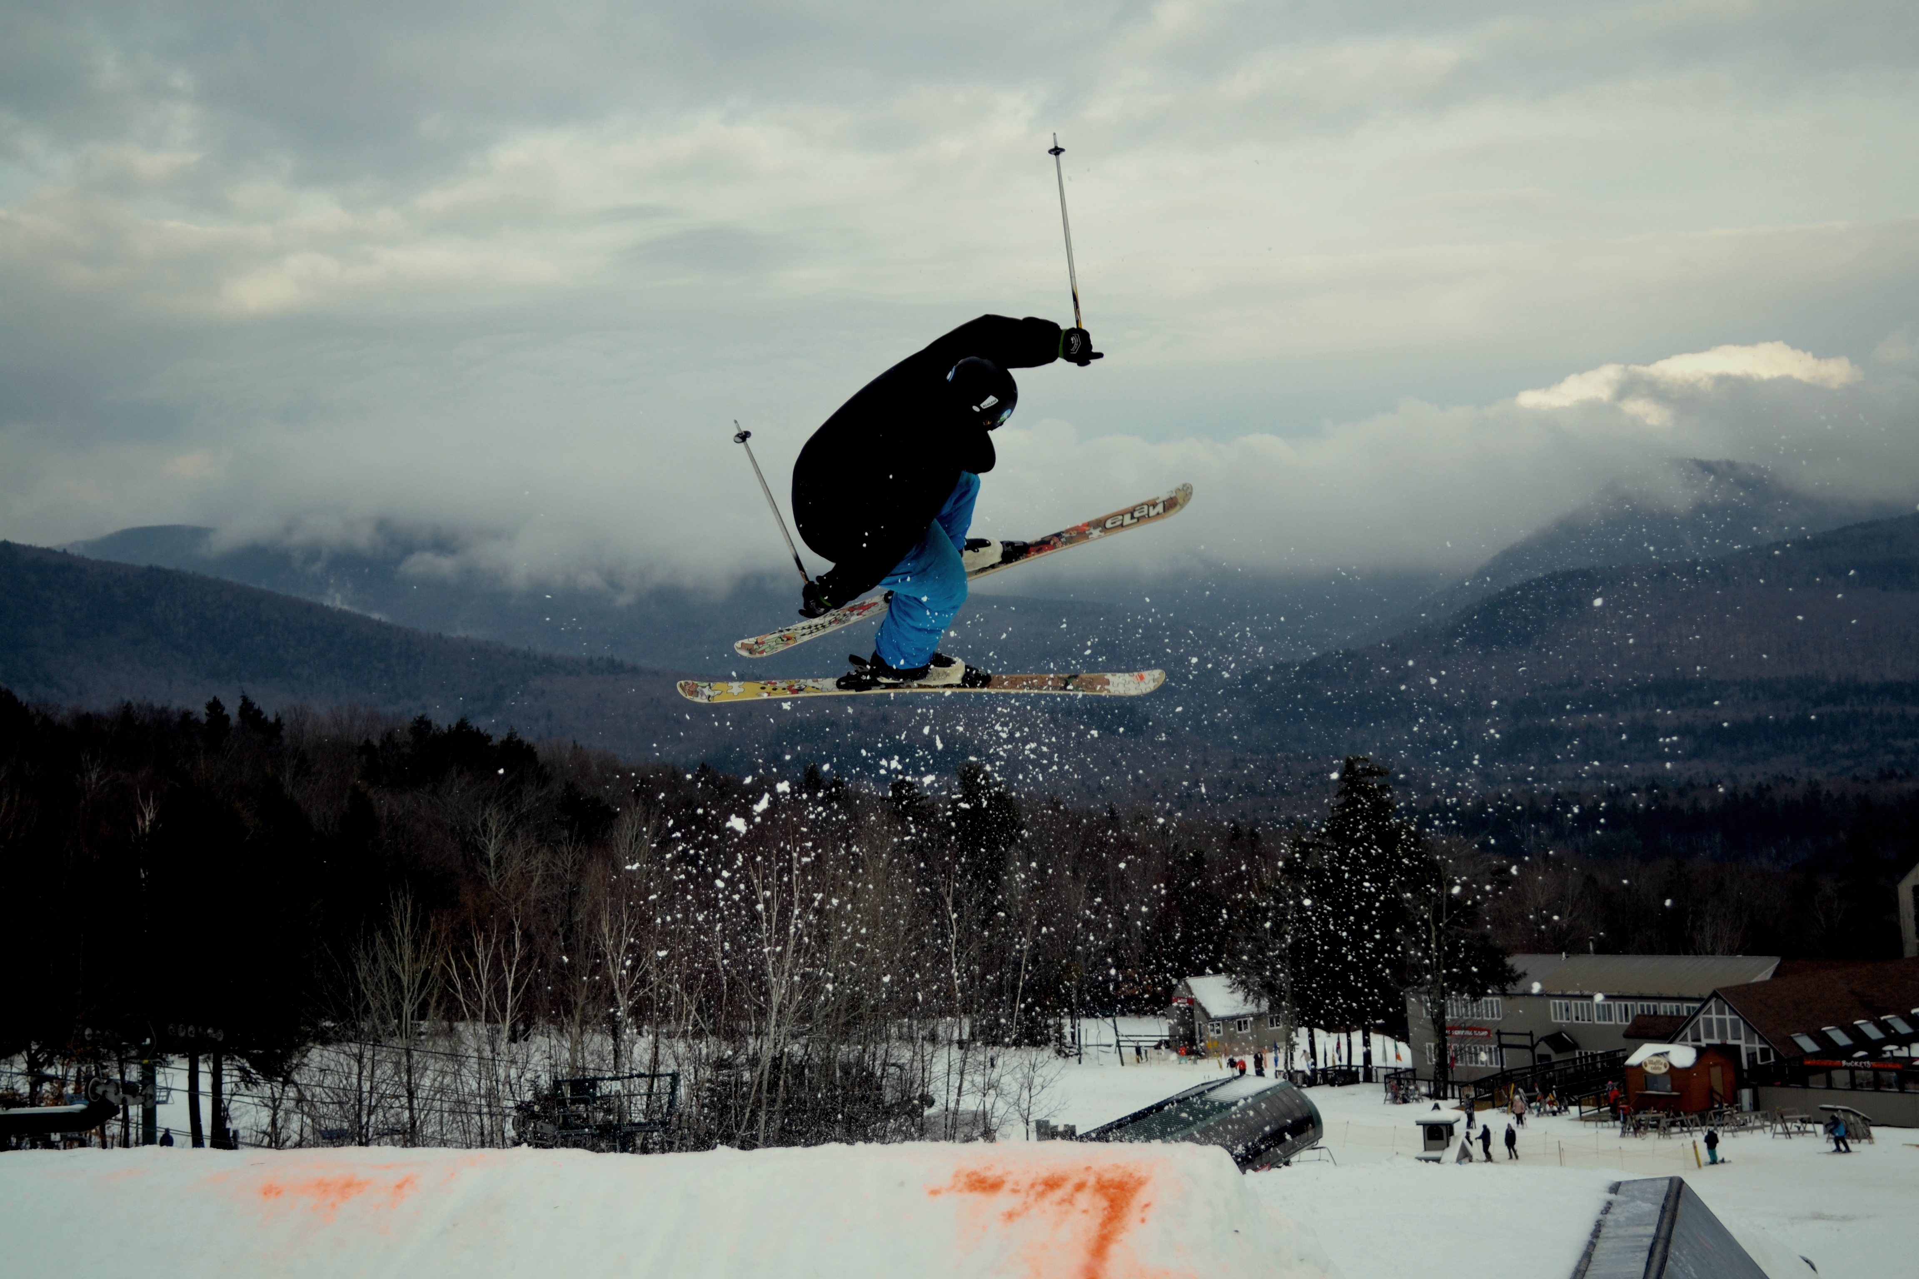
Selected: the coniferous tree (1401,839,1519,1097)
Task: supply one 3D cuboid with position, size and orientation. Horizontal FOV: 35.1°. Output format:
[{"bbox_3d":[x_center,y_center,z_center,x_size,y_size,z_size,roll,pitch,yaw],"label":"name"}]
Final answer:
[{"bbox_3d":[28.385,18.703,173.000,6.400,14.700,6.400,-4,-2,0],"label":"coniferous tree"}]

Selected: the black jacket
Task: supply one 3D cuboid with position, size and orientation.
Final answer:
[{"bbox_3d":[-0.154,-0.691,10.500,1.220,0.550,0.680,-49,-8,7],"label":"black jacket"}]

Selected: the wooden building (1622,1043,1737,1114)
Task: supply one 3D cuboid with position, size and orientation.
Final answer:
[{"bbox_3d":[38.147,23.127,161.448,3.750,3.400,4.400,-3,-3,-39],"label":"wooden building"}]

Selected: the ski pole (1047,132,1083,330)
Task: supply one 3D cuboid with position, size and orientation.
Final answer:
[{"bbox_3d":[0.388,-1.379,10.700,0.065,0.870,0.065,-7,-10,0],"label":"ski pole"}]

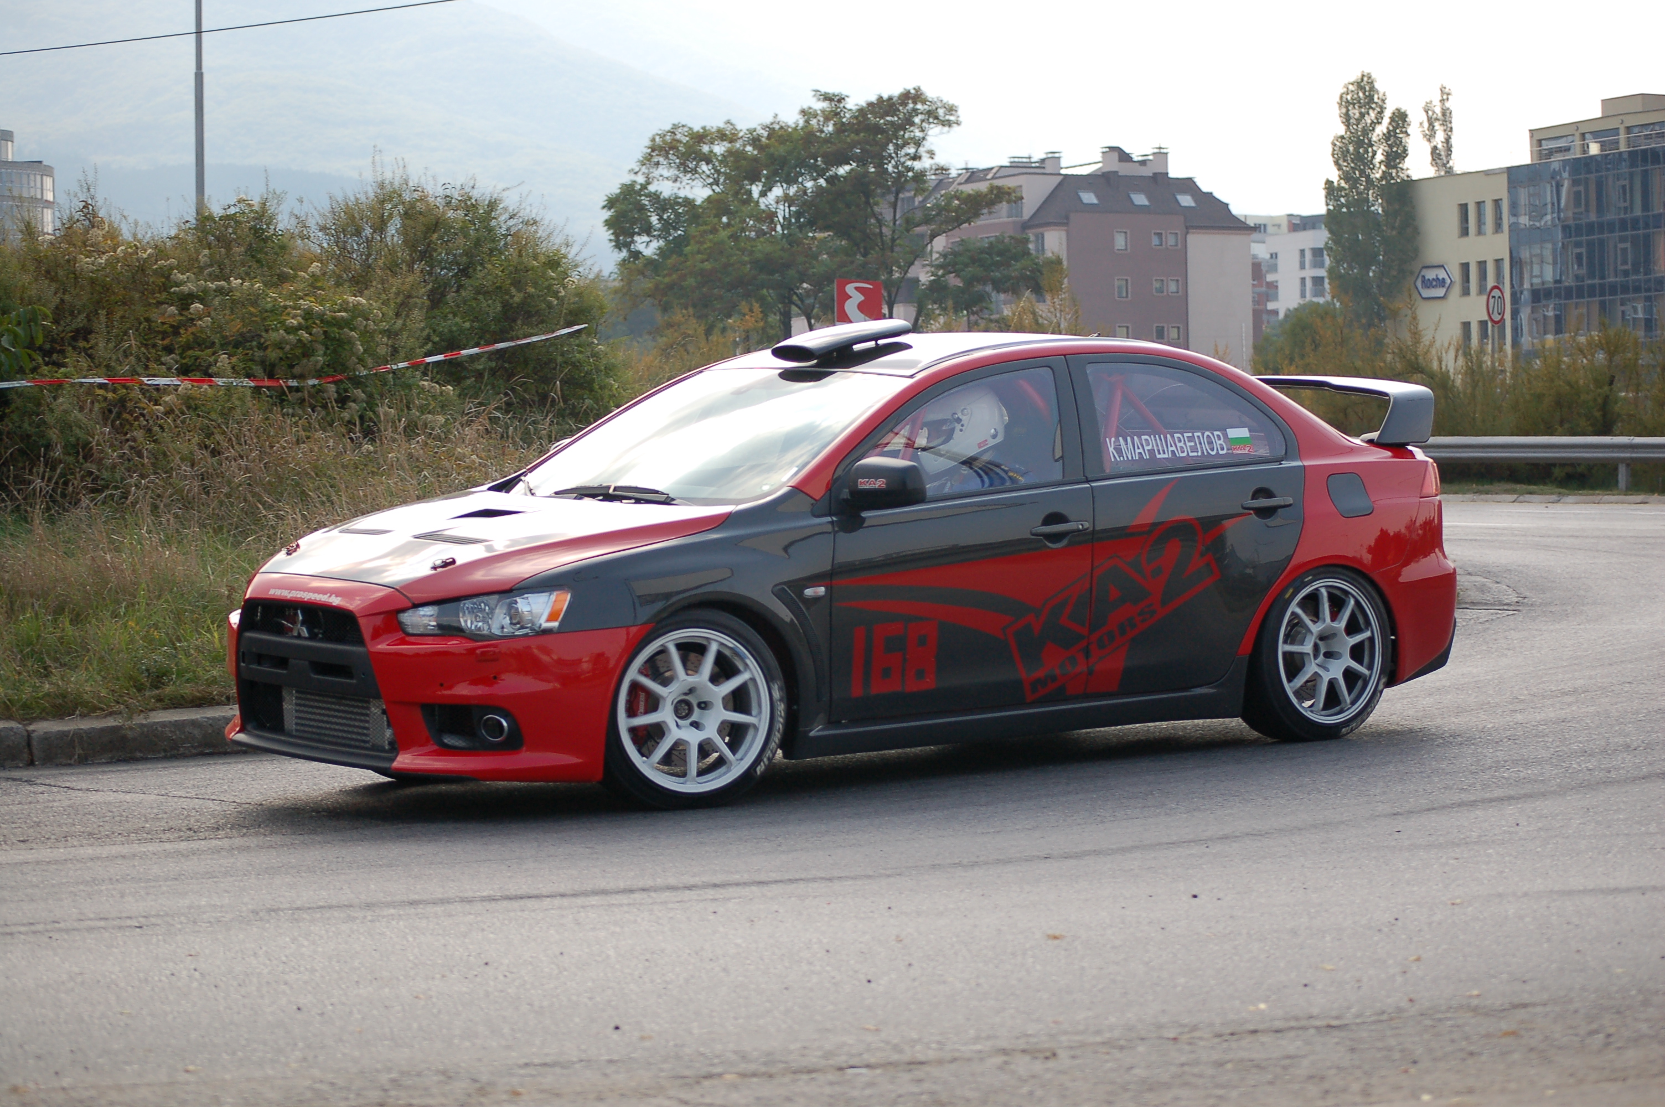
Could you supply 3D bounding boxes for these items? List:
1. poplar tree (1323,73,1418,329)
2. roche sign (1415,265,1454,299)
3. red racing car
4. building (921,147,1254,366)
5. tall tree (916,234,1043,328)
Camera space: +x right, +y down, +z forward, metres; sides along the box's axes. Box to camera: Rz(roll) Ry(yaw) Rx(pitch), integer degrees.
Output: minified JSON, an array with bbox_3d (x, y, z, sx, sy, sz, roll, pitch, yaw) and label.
[{"bbox_3d":[30.591,-16.864,235.308,5.366,20.524,5.098,-1,2,0],"label":"poplar tree"},{"bbox_3d":[34.120,-15.404,236.000,0.250,1.900,3.500,-2,2,-27],"label":"roche sign"},{"bbox_3d":[0.050,-0.045,13.999,4.500,1.470,1.840,-4,5,-38],"label":"red racing car"},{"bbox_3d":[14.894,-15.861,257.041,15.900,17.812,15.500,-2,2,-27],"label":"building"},{"bbox_3d":[5.711,-8.090,160.127,4.905,8.445,4.905,-1,2,0],"label":"tall tree"}]

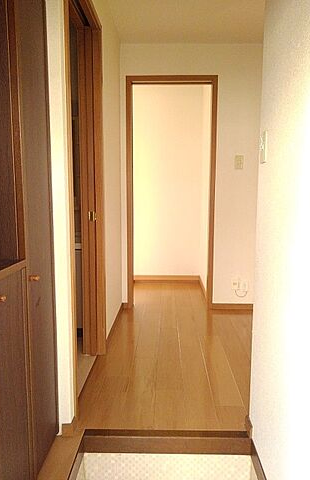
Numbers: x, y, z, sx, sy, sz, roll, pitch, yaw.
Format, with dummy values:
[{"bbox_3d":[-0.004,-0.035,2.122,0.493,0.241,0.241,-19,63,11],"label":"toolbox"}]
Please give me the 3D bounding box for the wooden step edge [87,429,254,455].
[{"bbox_3d":[0.054,0.897,1.538,0.735,0.083,0.050,0,7,2],"label":"wooden step edge"}]

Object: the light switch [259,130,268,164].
[{"bbox_3d":[0.422,-0.361,1.352,0.011,0.120,0.072,0,7,2],"label":"light switch"}]

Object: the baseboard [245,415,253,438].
[{"bbox_3d":[0.418,0.828,1.542,0.014,0.060,0.085,0,7,2],"label":"baseboard"}]

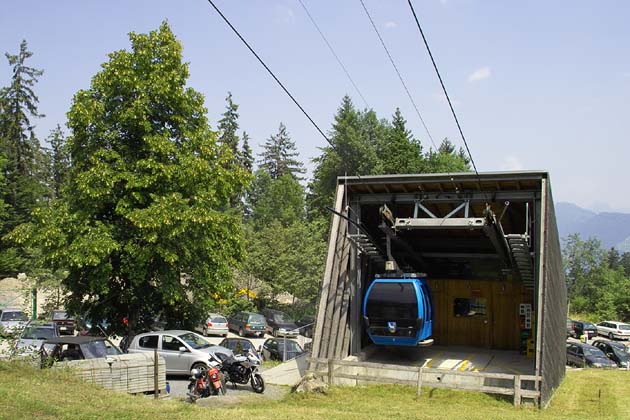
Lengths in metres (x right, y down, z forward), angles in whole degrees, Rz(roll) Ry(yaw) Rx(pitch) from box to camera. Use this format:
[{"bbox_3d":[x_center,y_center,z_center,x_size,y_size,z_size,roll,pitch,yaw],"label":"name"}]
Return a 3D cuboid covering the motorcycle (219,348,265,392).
[{"bbox_3d":[-2.280,4.500,17.600,2.080,1.200,0.750,-1,-1,37],"label":"motorcycle"}]

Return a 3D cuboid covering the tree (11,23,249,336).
[{"bbox_3d":[-8.158,-0.800,25.682,10.400,14.800,10.000,0,-2,0],"label":"tree"}]

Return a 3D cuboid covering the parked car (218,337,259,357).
[{"bbox_3d":[-3.862,7.118,29.969,1.680,1.430,4.100,1,-3,-18],"label":"parked car"}]

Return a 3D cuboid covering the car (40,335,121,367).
[{"bbox_3d":[-7.078,4.844,18.969,3.500,1.450,1.600,0,-3,18],"label":"car"}]

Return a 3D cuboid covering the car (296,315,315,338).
[{"bbox_3d":[-0.200,7.750,40.600,1.720,1.430,4.200,1,-4,-17],"label":"car"}]

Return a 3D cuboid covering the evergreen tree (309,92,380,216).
[{"bbox_3d":[2.750,-0.700,55.000,6.800,20.000,6.800,0,-1,0],"label":"evergreen tree"}]

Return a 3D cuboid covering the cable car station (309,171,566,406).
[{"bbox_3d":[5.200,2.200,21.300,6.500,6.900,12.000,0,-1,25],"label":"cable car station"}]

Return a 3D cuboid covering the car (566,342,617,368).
[{"bbox_3d":[16.250,8.600,36.200,1.720,1.430,4.300,0,-4,-7],"label":"car"}]

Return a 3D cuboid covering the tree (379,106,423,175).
[{"bbox_3d":[8.400,-0.200,58.000,5.600,19.400,5.600,0,-1,0],"label":"tree"}]

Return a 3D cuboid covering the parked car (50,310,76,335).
[{"bbox_3d":[-17.934,7.760,42.469,1.660,1.450,4.200,1,-3,-24],"label":"parked car"}]

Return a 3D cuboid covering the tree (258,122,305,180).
[{"bbox_3d":[-4.100,-0.600,72.000,6.200,20.000,6.200,0,-1,0],"label":"tree"}]

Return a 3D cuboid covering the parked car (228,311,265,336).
[{"bbox_3d":[-4.970,7.861,42.466,1.740,1.580,4.400,2,-3,-26],"label":"parked car"}]

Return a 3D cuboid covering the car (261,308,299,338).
[{"bbox_3d":[-2.450,7.500,40.200,1.740,1.600,4.200,2,-4,-22],"label":"car"}]

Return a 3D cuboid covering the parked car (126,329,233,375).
[{"bbox_3d":[-4.777,4.944,20.768,3.620,1.500,1.660,0,-2,6],"label":"parked car"}]

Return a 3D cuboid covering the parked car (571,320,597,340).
[{"bbox_3d":[19.470,8.958,44.969,1.700,1.430,4.100,2,-3,-25],"label":"parked car"}]

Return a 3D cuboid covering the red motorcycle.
[{"bbox_3d":[-2.849,4.324,15.575,0.800,1.150,1.950,2,-3,-35],"label":"red motorcycle"}]

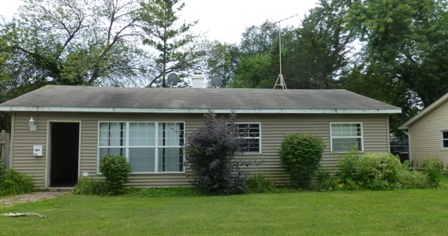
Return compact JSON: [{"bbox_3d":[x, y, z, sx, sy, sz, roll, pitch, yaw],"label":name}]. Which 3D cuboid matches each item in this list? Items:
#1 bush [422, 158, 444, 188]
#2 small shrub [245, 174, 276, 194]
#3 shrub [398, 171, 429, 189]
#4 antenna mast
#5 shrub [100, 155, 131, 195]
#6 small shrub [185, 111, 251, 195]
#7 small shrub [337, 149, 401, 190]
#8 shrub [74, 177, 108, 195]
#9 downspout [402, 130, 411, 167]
[{"bbox_3d":[6.941,1.823,11.605,0.746,0.917,0.700,0,-4,-6],"label":"bush"},{"bbox_3d":[1.103,1.976,10.545,0.919,0.507,0.800,0,-4,-6],"label":"small shrub"},{"bbox_3d":[6.213,2.000,11.467,1.169,0.548,0.850,0,-4,-6],"label":"shrub"},{"bbox_3d":[2.631,-2.794,15.280,0.800,3.115,1.300,3,-5,-39],"label":"antenna mast"},{"bbox_3d":[-3.213,1.672,10.379,0.883,1.111,0.850,0,-4,-6],"label":"shrub"},{"bbox_3d":[-0.185,1.019,10.434,1.917,2.406,1.600,0,-4,-6],"label":"small shrub"},{"bbox_3d":[4.525,1.617,10.920,2.065,1.260,1.300,0,-4,-6],"label":"small shrub"},{"bbox_3d":[-3.934,2.000,10.382,0.978,0.461,0.650,0,-4,-6],"label":"shrub"},{"bbox_3d":[9.285,1.598,17.729,0.375,1.922,0.150,0,-4,-6],"label":"downspout"}]

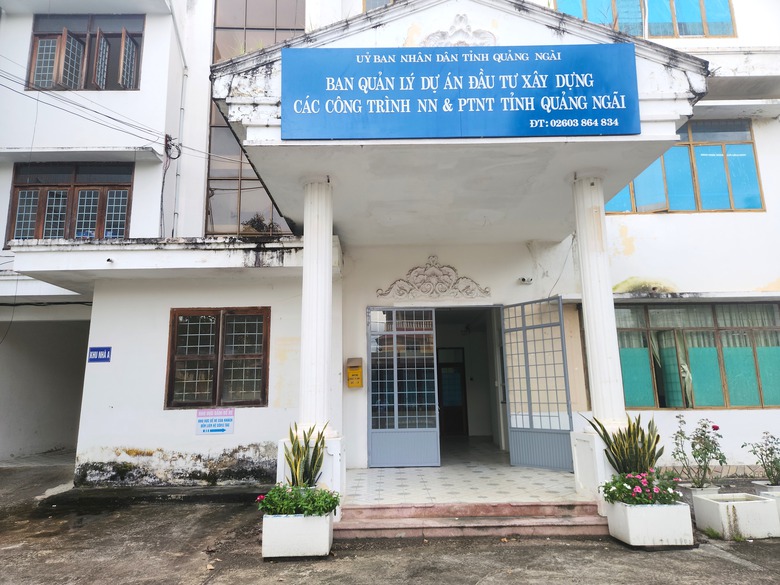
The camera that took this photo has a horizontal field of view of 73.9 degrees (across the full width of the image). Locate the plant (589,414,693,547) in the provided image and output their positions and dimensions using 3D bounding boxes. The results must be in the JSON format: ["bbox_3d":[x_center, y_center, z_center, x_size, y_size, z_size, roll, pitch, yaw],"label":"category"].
[{"bbox_3d":[2.397,1.796,5.080,0.800,1.180,0.580,-1,-12,0],"label":"plant"}]

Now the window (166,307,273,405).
[{"bbox_3d":[-2.806,1.067,8.523,1.669,1.640,0.120,-1,-12,1],"label":"window"}]

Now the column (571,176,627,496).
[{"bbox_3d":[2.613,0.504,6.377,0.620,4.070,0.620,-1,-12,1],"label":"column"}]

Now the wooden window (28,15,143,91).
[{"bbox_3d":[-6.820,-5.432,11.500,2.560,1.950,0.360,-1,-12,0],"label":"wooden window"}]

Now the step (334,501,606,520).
[{"bbox_3d":[0.892,2.438,5.840,2.870,0.140,0.320,-1,-12,1],"label":"step"}]

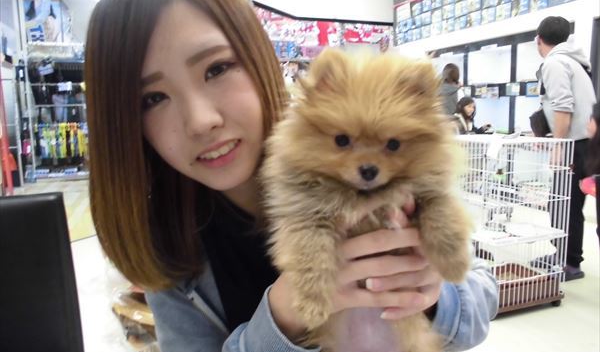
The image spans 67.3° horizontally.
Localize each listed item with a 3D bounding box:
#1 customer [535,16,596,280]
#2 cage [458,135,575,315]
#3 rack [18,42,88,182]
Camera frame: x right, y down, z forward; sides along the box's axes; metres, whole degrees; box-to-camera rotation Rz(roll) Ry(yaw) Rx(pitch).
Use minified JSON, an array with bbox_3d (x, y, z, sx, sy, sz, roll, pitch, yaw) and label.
[{"bbox_3d":[1.723,-0.189,2.993,0.480,1.680,0.420,-7,10,-39],"label":"customer"},{"bbox_3d":[1.110,0.246,2.635,0.526,0.921,0.626,-3,9,-22],"label":"cage"},{"bbox_3d":[-3.970,-1.016,7.491,1.050,2.120,0.500,-3,8,-21],"label":"rack"}]

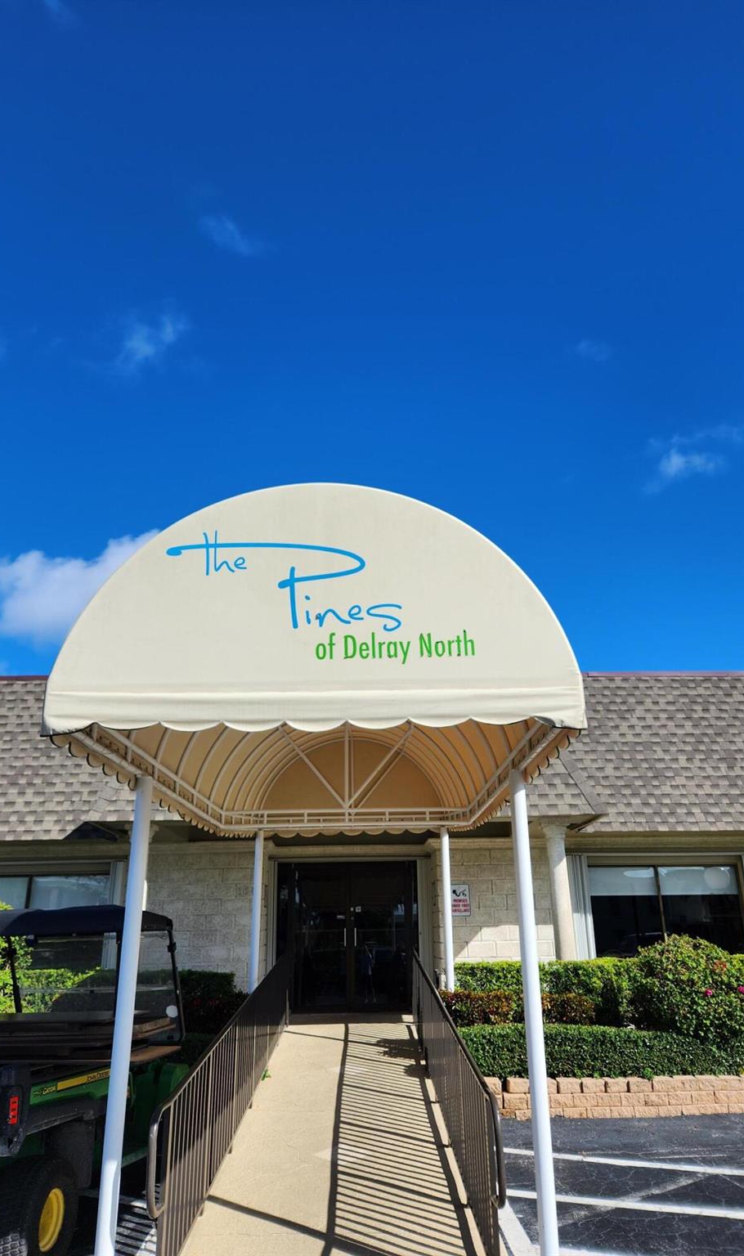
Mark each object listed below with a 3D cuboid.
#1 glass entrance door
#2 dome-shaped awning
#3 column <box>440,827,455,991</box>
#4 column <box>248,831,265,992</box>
[{"bbox_3d":[-0.363,4.773,12.950,2.200,2.190,0.100,-1,-19,0],"label":"glass entrance door"},{"bbox_3d":[-0.255,0.980,7.267,2.450,1.420,7.100,-1,-19,0],"label":"dome-shaped awning"},{"bbox_3d":[0.927,3.723,10.033,0.100,2.560,0.100,-1,-19,0],"label":"column"},{"bbox_3d":[-1.394,3.744,10.027,0.100,2.560,0.100,-1,-19,0],"label":"column"}]

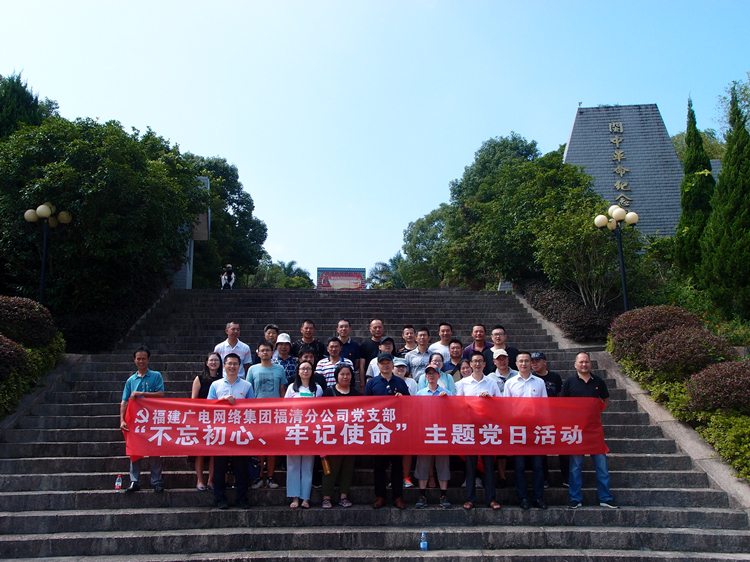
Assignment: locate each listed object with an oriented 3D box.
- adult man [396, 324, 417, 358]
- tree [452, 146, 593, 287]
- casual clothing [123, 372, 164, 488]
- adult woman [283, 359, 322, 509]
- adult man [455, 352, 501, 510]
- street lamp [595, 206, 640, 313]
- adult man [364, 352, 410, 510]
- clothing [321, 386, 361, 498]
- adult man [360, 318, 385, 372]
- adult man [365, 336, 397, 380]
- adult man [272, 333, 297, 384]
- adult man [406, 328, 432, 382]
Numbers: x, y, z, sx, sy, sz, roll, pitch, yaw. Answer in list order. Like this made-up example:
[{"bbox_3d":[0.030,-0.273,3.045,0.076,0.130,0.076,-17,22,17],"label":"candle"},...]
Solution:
[{"bbox_3d":[0.434,1.390,8.425,0.470,1.650,0.320,-1,-12,1],"label":"adult man"},{"bbox_3d":[4.706,-1.579,20.731,4.100,5.360,4.000,0,-12,0],"label":"tree"},{"bbox_3d":[-2.740,1.719,7.690,0.510,1.359,0.340,1,-12,-9],"label":"casual clothing"},{"bbox_3d":[-0.808,1.721,7.346,0.460,1.649,0.340,0,-12,-3],"label":"adult woman"},{"bbox_3d":[1.160,1.665,7.352,0.520,1.709,0.360,-2,-12,4],"label":"adult man"},{"bbox_3d":[4.826,-0.002,12.932,0.860,3.122,0.860,1,-13,-3],"label":"street lamp"},{"bbox_3d":[0.148,1.683,7.403,0.530,1.734,0.340,0,-12,0],"label":"adult man"},{"bbox_3d":[-0.384,1.786,7.234,0.470,1.210,0.320,1,-13,-3],"label":"clothing"},{"bbox_3d":[0.007,1.386,8.647,0.490,1.775,0.300,0,-12,0],"label":"adult man"},{"bbox_3d":[0.117,1.515,8.015,0.480,1.671,0.320,0,-13,-2],"label":"adult man"},{"bbox_3d":[-1.140,1.507,8.184,0.500,1.698,0.300,1,-12,-3],"label":"adult man"},{"bbox_3d":[0.559,1.452,8.074,0.470,1.734,0.320,-1,-12,2],"label":"adult man"}]

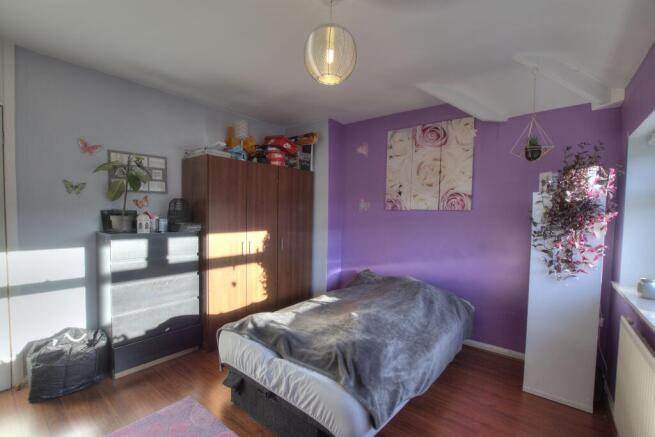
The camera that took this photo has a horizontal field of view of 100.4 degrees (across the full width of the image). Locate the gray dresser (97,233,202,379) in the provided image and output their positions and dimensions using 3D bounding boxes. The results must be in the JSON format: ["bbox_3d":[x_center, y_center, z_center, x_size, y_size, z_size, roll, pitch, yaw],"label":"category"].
[{"bbox_3d":[-1.605,0.671,2.496,0.410,1.120,0.690,3,3,38],"label":"gray dresser"}]

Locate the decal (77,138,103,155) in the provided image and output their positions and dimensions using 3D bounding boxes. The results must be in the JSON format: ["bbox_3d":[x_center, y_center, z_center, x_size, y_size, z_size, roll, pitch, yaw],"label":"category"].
[{"bbox_3d":[-1.963,-0.595,2.264,0.020,0.115,0.135,3,3,38],"label":"decal"}]

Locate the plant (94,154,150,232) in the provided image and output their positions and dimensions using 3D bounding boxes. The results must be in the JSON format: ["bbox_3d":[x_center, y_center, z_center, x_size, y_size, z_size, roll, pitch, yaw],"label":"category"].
[{"bbox_3d":[-1.692,-0.188,2.268,0.300,0.610,0.350,3,3,38],"label":"plant"}]

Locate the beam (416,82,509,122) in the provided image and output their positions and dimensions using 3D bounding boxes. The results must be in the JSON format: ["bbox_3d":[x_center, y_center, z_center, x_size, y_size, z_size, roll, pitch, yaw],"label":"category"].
[{"bbox_3d":[1.231,-1.085,2.482,0.740,0.160,0.200,20,-3,-15],"label":"beam"}]

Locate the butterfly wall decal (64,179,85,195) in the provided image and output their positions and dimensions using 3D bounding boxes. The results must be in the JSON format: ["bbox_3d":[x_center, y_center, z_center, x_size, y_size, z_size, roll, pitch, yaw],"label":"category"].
[{"bbox_3d":[-2.032,-0.255,2.197,0.020,0.115,0.135,3,3,38],"label":"butterfly wall decal"}]

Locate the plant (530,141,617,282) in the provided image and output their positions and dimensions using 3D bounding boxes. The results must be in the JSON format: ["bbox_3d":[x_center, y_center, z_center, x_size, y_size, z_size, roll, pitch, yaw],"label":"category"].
[{"bbox_3d":[1.714,-0.057,1.921,0.440,0.900,0.360,3,3,38],"label":"plant"}]

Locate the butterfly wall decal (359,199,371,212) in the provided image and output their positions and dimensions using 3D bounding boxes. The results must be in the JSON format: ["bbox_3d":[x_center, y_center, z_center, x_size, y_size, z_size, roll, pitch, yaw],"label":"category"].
[{"bbox_3d":[0.473,-0.163,3.468,0.150,0.160,0.020,3,3,38],"label":"butterfly wall decal"}]

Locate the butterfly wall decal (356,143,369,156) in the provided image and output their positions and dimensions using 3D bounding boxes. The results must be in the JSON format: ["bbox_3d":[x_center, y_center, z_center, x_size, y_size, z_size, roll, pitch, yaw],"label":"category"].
[{"bbox_3d":[0.447,-0.864,3.468,0.150,0.170,0.020,3,3,38],"label":"butterfly wall decal"}]

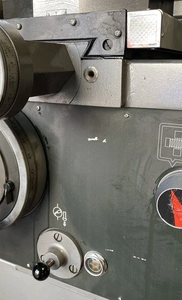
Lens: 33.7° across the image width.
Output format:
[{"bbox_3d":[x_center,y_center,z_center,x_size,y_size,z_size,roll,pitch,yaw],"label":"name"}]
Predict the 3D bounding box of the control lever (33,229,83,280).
[{"bbox_3d":[-0.061,0.163,0.432,0.078,0.078,0.061,8,13,26],"label":"control lever"}]

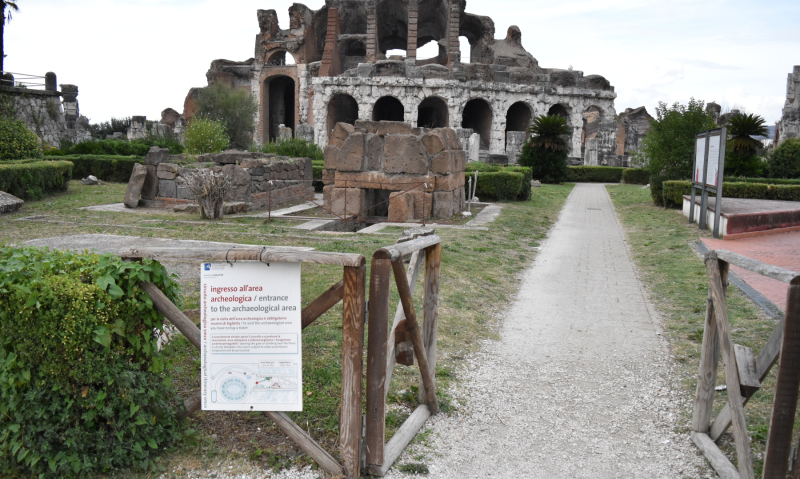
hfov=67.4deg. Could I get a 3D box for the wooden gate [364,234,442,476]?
[{"bbox_3d":[0.035,0.575,3.280,0.130,1.120,0.810,5,9,25],"label":"wooden gate"}]

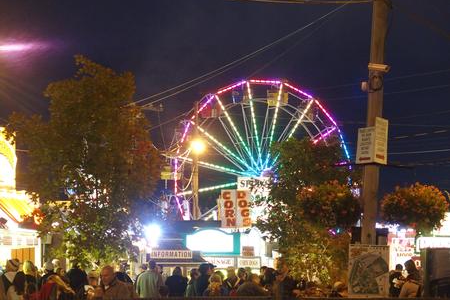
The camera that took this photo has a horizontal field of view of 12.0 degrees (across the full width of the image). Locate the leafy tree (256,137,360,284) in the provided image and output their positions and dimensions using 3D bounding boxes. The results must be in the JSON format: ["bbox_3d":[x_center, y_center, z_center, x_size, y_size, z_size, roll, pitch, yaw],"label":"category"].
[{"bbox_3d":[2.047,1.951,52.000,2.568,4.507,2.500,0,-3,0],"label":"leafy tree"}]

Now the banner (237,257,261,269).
[{"bbox_3d":[0.816,3.852,73.000,0.782,0.391,0.100,0,-3,0],"label":"banner"}]

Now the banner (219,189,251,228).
[{"bbox_3d":[0.345,2.026,74.000,1.069,1.293,0.200,0,-3,0],"label":"banner"}]

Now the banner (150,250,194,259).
[{"bbox_3d":[-1.638,3.206,66.000,1.276,0.292,0.080,0,-3,0],"label":"banner"}]

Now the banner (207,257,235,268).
[{"bbox_3d":[-0.162,3.835,73.000,0.969,0.357,0.100,0,-3,0],"label":"banner"}]

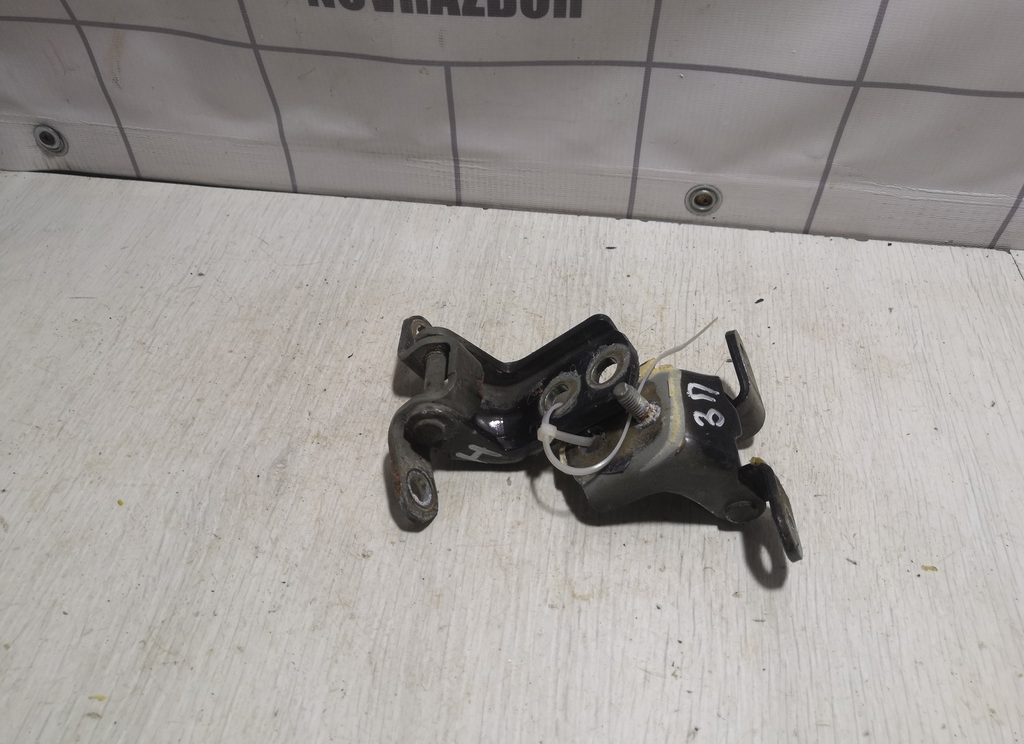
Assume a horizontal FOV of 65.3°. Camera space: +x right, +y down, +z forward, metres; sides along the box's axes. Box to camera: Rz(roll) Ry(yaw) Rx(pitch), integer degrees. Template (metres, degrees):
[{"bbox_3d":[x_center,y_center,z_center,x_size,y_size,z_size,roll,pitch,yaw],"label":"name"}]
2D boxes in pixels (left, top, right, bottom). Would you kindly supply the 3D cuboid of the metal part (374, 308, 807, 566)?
[{"bbox_3d":[0.028,0.018,0.359,0.181,0.060,0.130,4,46,4],"label":"metal part"}]

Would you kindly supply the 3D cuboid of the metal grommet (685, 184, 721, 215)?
[{"bbox_3d":[0.118,-0.106,0.495,0.023,0.023,0.006,6,46,5],"label":"metal grommet"}]

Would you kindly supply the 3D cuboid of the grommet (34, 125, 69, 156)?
[{"bbox_3d":[-0.307,-0.153,0.531,0.023,0.023,0.006,6,46,5],"label":"grommet"}]

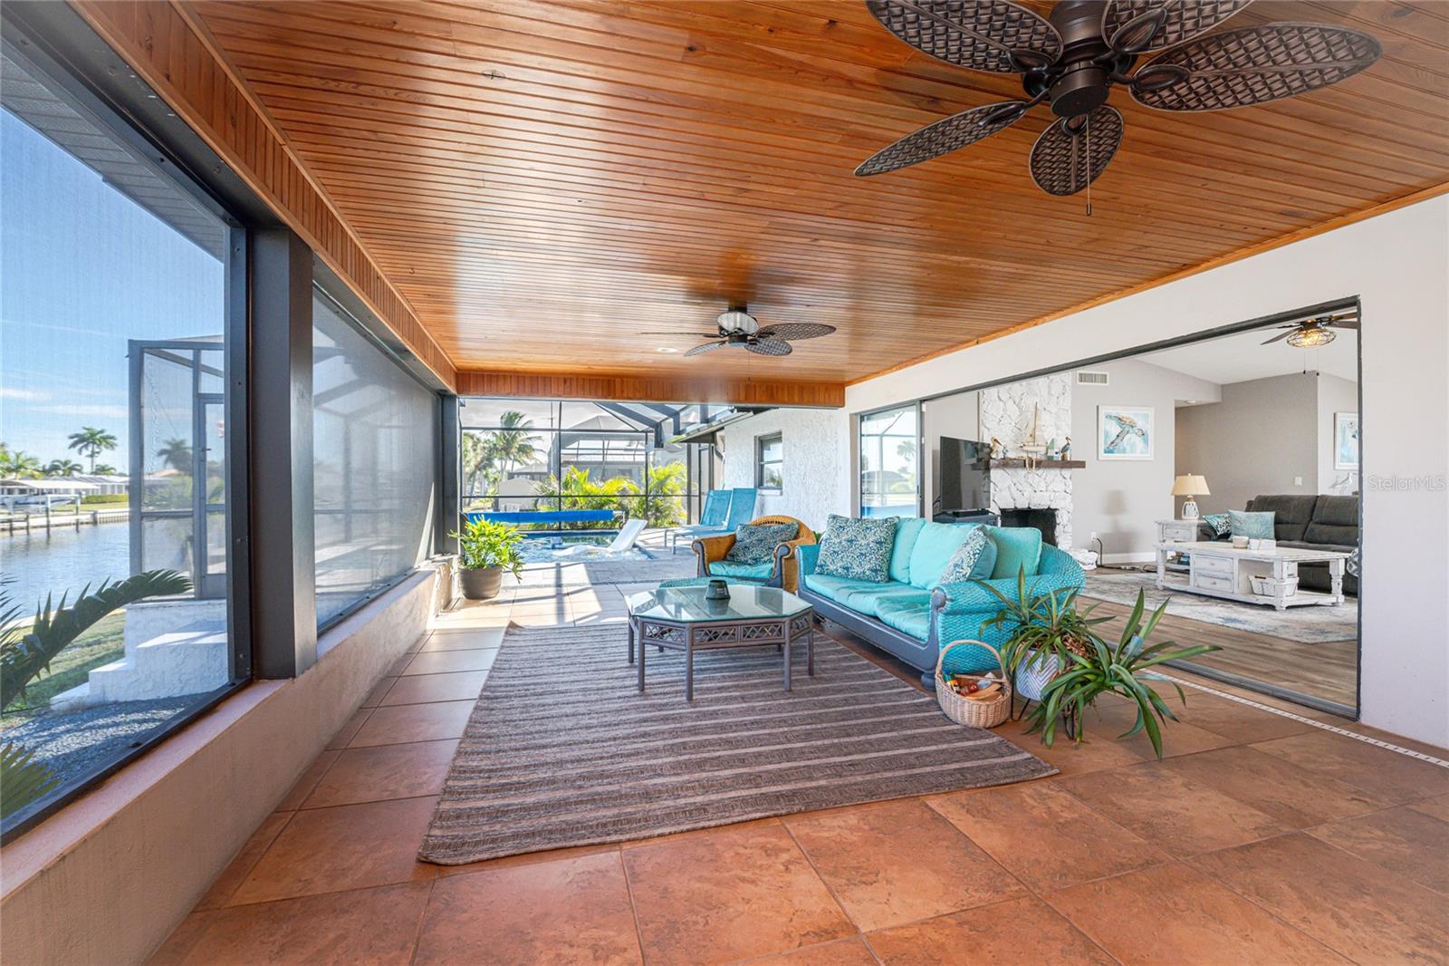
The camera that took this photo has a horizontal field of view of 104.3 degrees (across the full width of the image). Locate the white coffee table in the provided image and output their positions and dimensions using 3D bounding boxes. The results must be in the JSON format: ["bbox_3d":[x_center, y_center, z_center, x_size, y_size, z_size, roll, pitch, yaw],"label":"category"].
[{"bbox_3d":[5.170,0.895,5.580,0.820,0.470,1.160,0,0,-17],"label":"white coffee table"}]

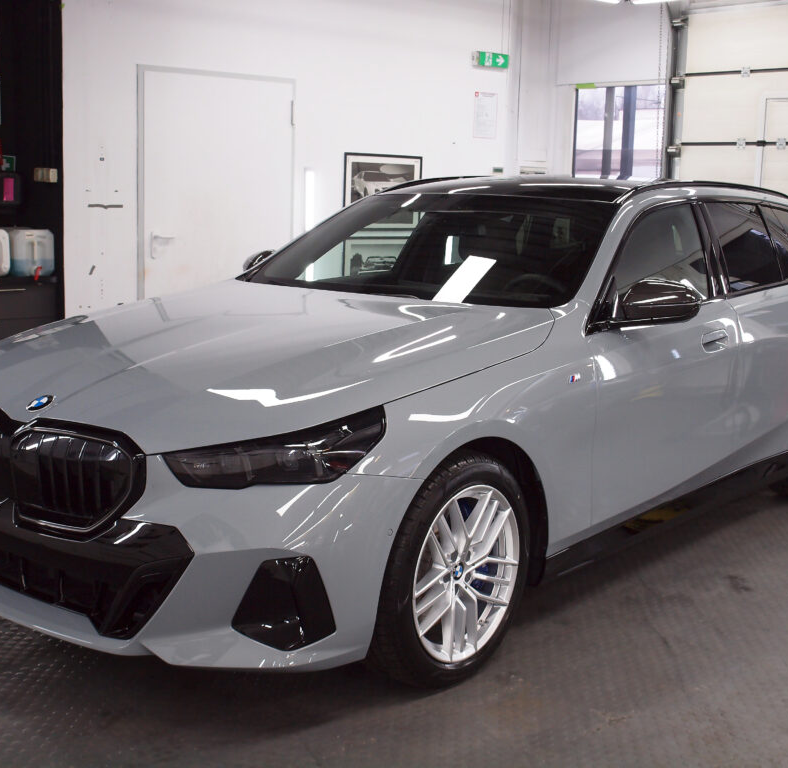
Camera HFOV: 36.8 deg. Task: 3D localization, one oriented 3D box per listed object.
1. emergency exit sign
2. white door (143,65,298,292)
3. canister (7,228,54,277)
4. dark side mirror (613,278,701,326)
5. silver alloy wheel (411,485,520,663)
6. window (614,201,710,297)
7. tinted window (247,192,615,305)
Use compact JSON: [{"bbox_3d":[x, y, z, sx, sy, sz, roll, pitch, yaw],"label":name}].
[{"bbox_3d":[0.757,-2.531,9.248,0.330,0.110,0.080,-7,13,-40],"label":"emergency exit sign"},{"bbox_3d":[-1.111,-0.867,7.338,1.100,2.075,0.080,-6,13,-40],"label":"white door"},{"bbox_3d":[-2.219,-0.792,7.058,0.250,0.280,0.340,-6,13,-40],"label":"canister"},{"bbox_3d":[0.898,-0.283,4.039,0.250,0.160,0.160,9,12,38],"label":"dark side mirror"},{"bbox_3d":[0.147,0.549,3.562,0.200,0.529,0.529,10,13,39],"label":"silver alloy wheel"},{"bbox_3d":[0.972,-0.483,4.380,0.060,0.420,0.920,-28,-11,39],"label":"window"},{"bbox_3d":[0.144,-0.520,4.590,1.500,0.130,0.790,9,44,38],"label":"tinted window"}]

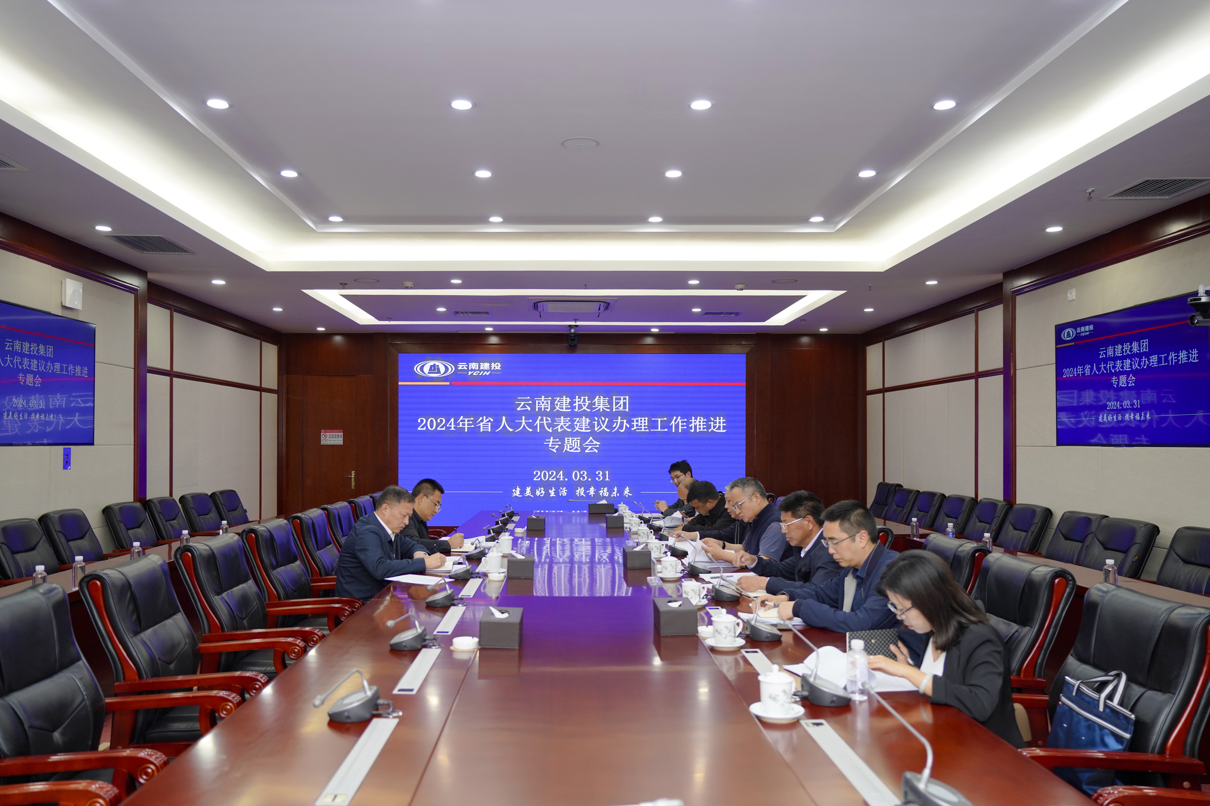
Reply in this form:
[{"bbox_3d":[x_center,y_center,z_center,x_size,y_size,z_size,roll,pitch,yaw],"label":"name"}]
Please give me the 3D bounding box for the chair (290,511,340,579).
[{"bbox_3d":[-1.617,1.238,5.640,0.680,1.060,0.610,0,-2,-1],"label":"chair"}]

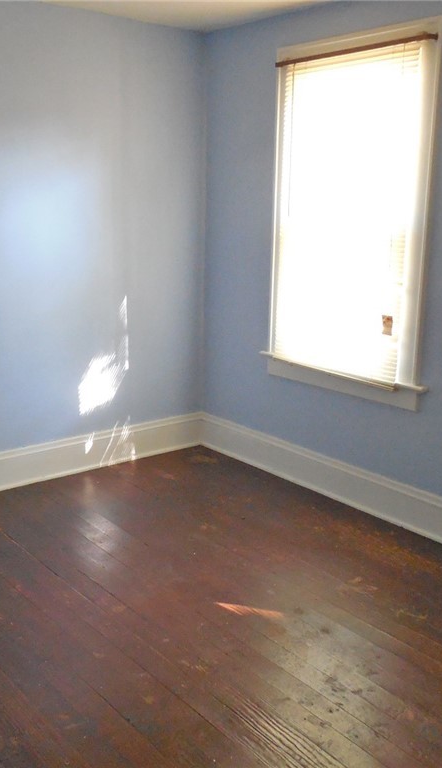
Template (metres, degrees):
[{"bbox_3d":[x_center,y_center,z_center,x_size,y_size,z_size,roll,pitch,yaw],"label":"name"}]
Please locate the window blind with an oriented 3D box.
[{"bbox_3d":[0.556,-0.760,3.422,0.070,1.433,0.830,-10,17,-38],"label":"window blind"}]

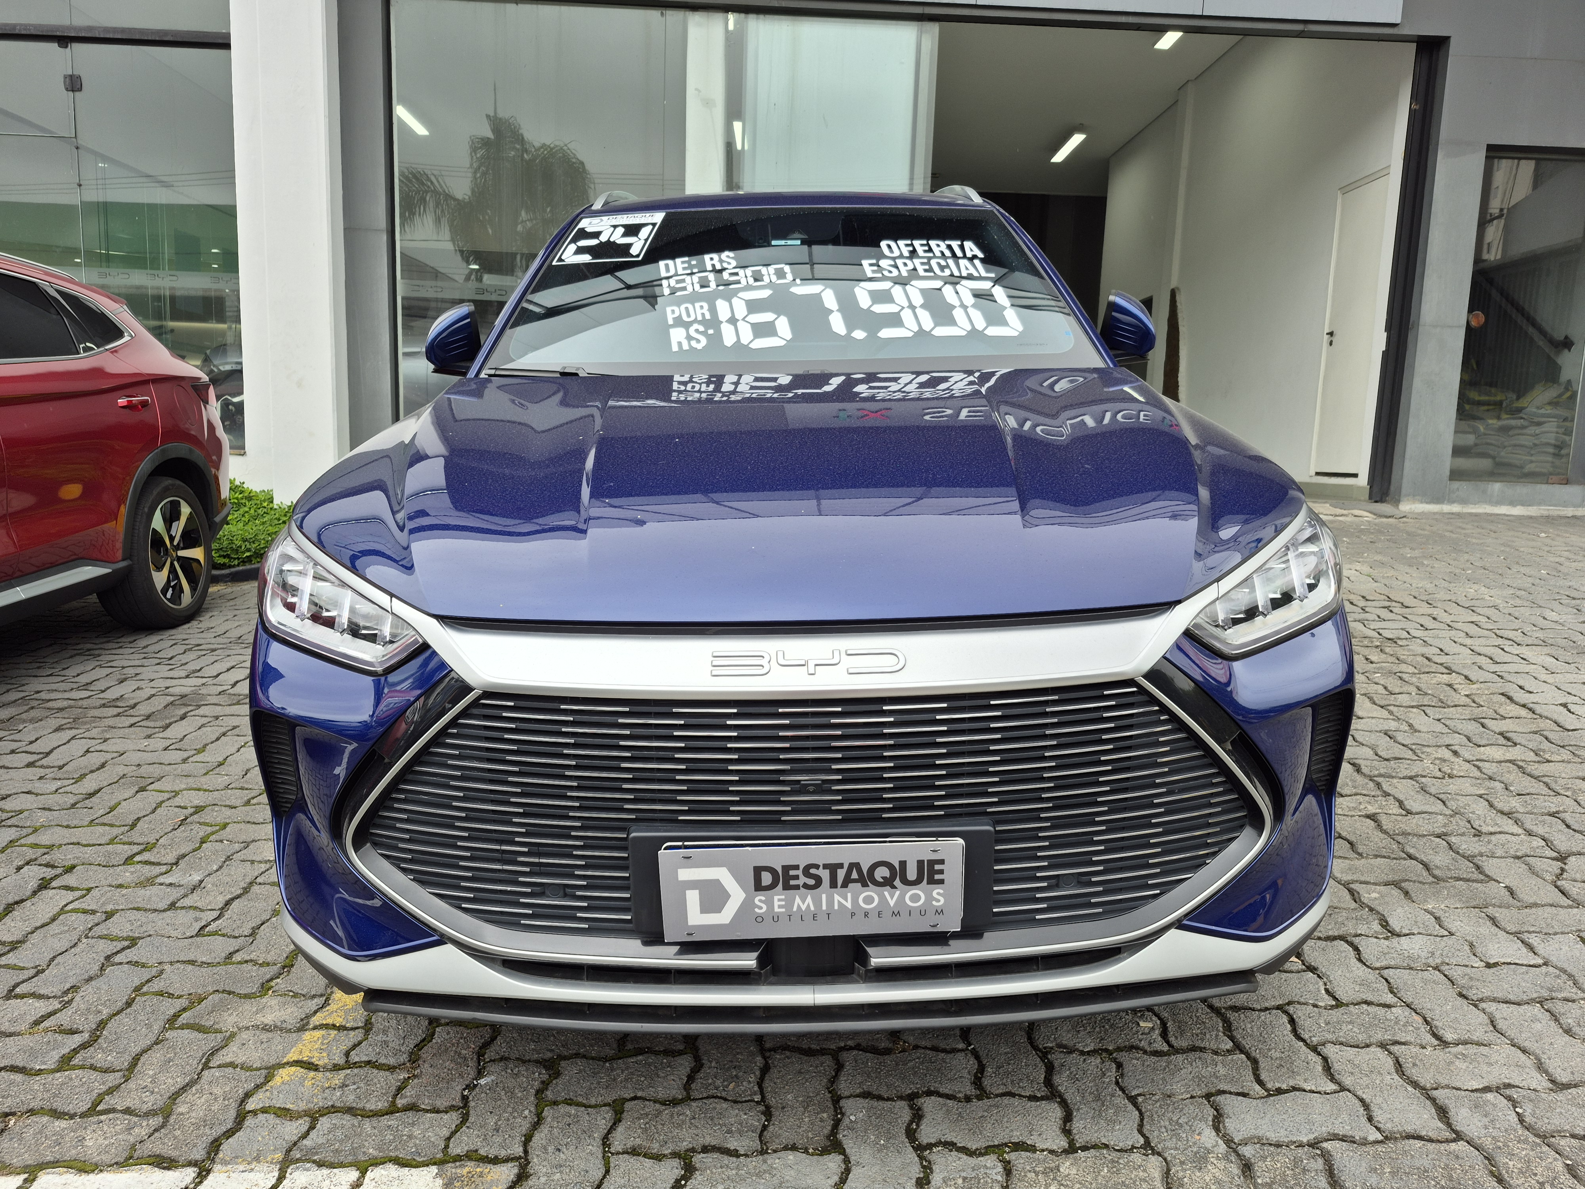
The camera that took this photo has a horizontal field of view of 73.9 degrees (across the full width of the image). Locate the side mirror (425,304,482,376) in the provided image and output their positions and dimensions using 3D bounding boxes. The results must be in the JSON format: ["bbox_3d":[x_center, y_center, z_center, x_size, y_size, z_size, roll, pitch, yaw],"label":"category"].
[{"bbox_3d":[-0.938,-0.716,2.950,0.200,0.190,0.150,0,11,3],"label":"side mirror"}]

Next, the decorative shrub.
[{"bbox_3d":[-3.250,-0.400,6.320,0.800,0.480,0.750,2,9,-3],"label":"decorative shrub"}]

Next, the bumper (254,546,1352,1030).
[{"bbox_3d":[0.021,0.276,1.606,1.850,0.610,0.530,-1,11,0],"label":"bumper"}]

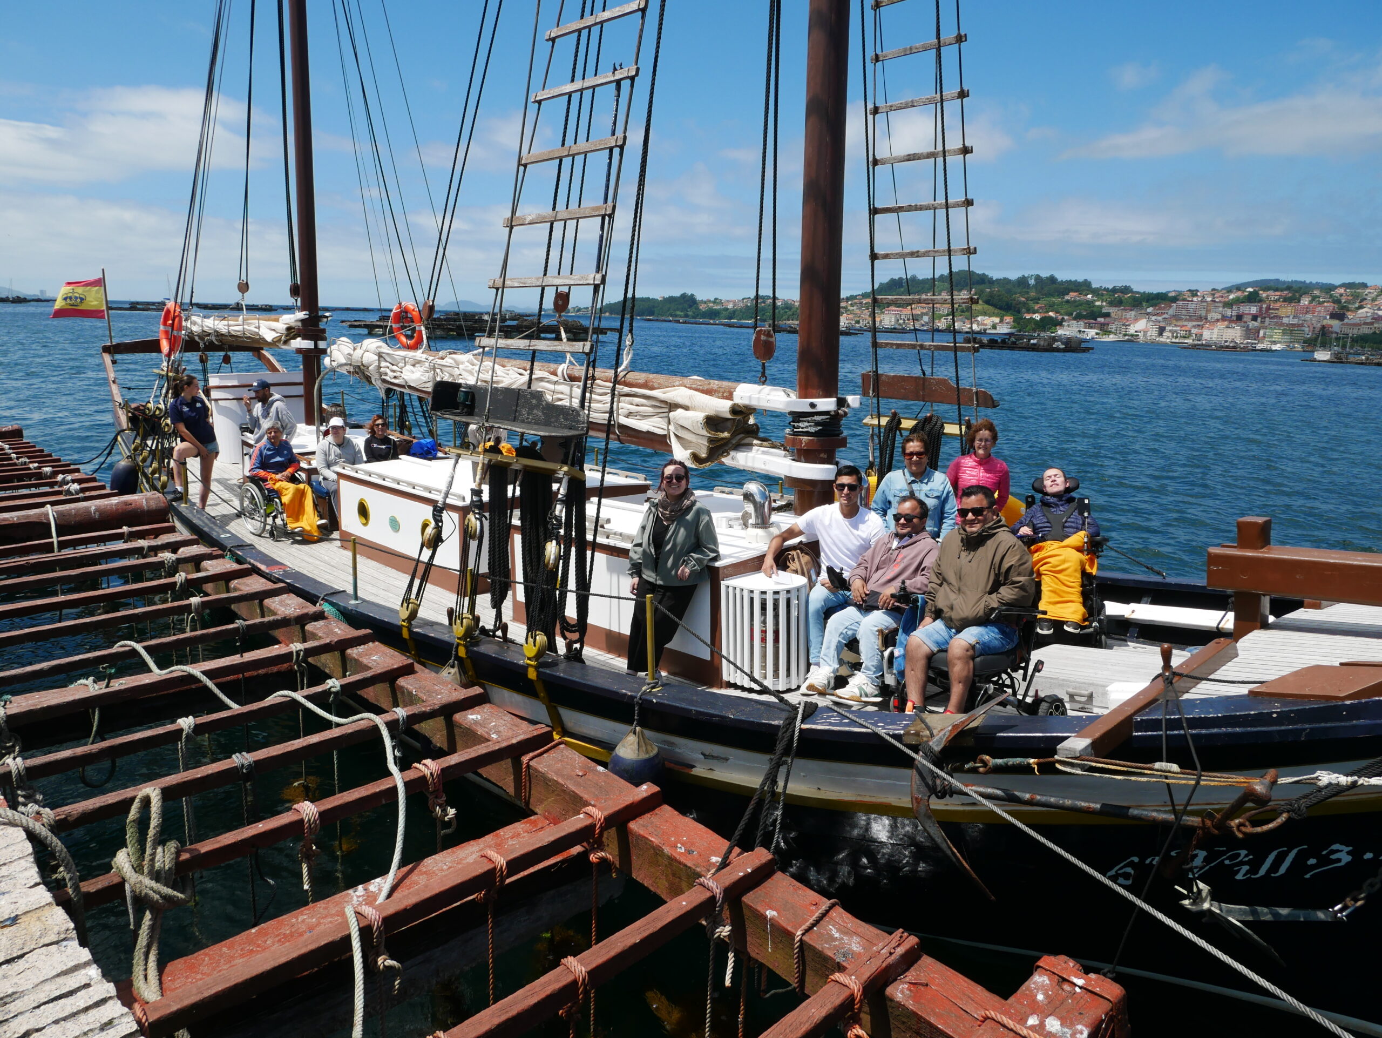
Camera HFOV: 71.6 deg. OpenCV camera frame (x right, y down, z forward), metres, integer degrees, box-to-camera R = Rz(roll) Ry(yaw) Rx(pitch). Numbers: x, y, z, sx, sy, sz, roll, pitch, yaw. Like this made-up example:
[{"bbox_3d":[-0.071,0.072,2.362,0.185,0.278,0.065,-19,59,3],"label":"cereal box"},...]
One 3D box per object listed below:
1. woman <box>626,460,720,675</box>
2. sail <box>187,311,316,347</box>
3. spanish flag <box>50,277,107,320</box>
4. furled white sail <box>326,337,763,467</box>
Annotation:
[{"bbox_3d":[-0.141,0.385,7.136,0.560,1.640,0.460,8,14,29],"label":"woman"},{"bbox_3d":[-6.528,-2.752,13.898,3.450,0.450,0.420,10,14,39],"label":"sail"},{"bbox_3d":[-8.998,-3.240,14.100,0.780,0.600,0.140,-6,14,-31],"label":"spanish flag"},{"bbox_3d":[-2.048,-1.376,10.203,6.450,0.660,0.550,15,18,38],"label":"furled white sail"}]

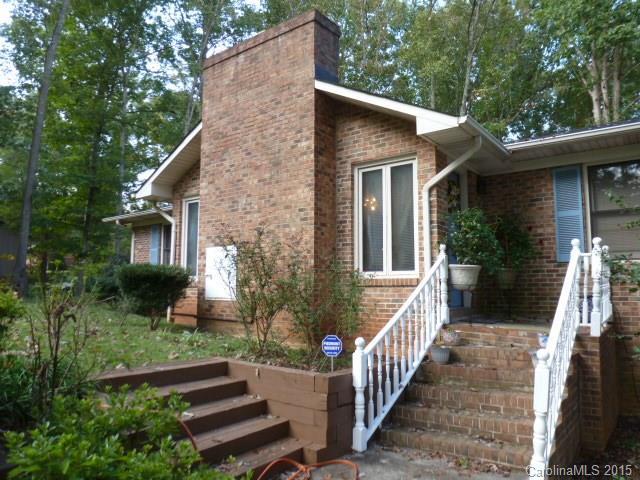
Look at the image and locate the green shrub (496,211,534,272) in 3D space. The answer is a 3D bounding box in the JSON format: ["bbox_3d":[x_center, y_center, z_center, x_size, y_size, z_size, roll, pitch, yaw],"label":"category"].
[{"bbox_3d":[2.741,0.021,6.350,0.620,0.800,0.620,-4,-7,37],"label":"green shrub"}]

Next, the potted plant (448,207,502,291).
[{"bbox_3d":[1.945,0.106,5.550,0.670,1.040,0.670,-4,-7,37],"label":"potted plant"}]

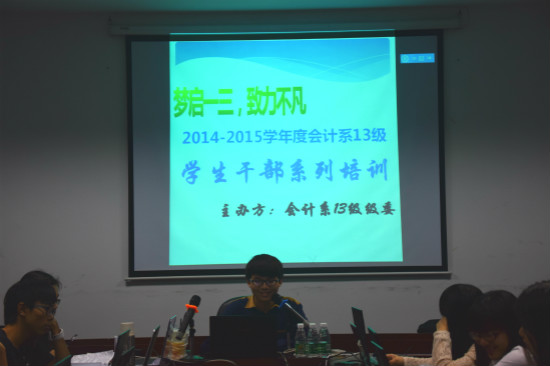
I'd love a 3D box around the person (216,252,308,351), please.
[{"bbox_3d":[-0.056,1.012,6.187,0.520,1.270,0.800,-1,-1,0],"label":"person"}]

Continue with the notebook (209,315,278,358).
[{"bbox_3d":[-0.158,0.772,6.062,0.340,0.220,0.320,-1,-1,1],"label":"notebook"}]

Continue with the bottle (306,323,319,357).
[{"bbox_3d":[0.192,0.799,6.050,0.058,0.171,0.058,-1,-1,0],"label":"bottle"}]

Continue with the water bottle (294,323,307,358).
[{"bbox_3d":[0.131,0.798,6.040,0.058,0.171,0.058,-1,-1,0],"label":"water bottle"}]

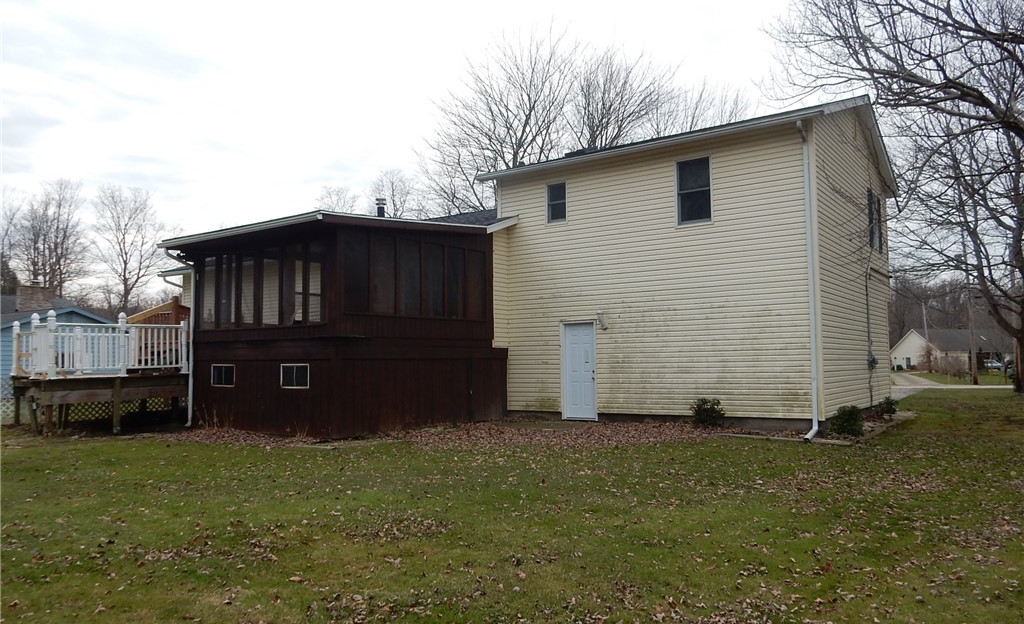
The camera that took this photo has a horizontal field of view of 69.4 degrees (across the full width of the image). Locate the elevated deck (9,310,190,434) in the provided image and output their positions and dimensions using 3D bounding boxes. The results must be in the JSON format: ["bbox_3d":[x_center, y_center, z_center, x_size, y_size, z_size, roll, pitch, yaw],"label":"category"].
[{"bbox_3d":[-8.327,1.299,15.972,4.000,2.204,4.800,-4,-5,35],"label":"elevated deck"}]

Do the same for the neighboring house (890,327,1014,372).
[{"bbox_3d":[71.879,5.976,119.053,16.500,6.422,11.000,0,-4,-12],"label":"neighboring house"}]

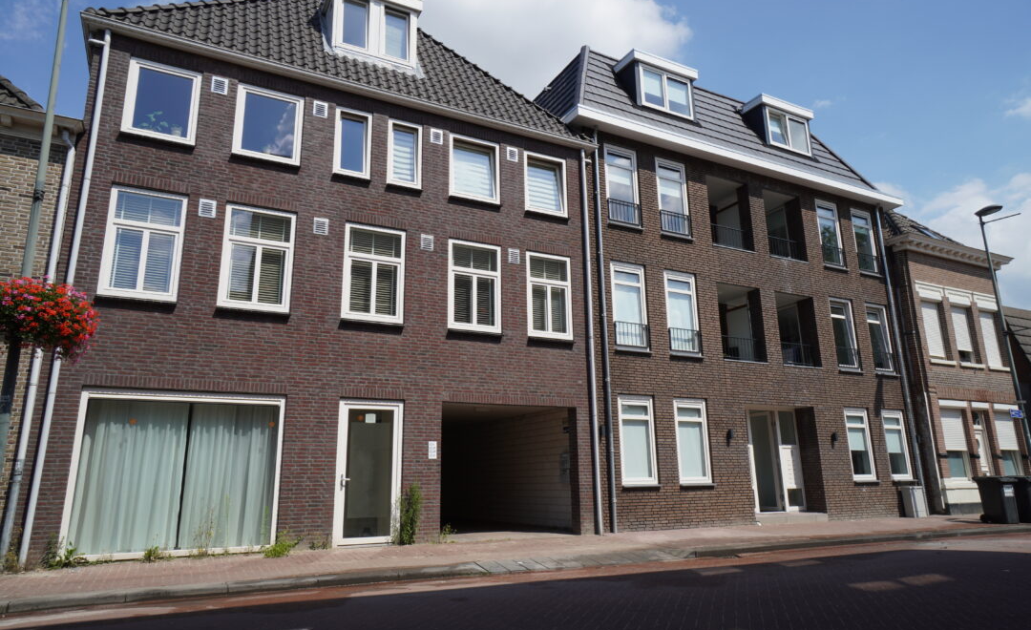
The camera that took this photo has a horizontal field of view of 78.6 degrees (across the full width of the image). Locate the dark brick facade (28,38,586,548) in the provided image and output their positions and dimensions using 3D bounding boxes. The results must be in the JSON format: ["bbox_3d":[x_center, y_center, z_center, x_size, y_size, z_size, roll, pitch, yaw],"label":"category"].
[{"bbox_3d":[-2.636,-0.163,11.331,9.267,8.116,0.600,6,-16,-26],"label":"dark brick facade"}]

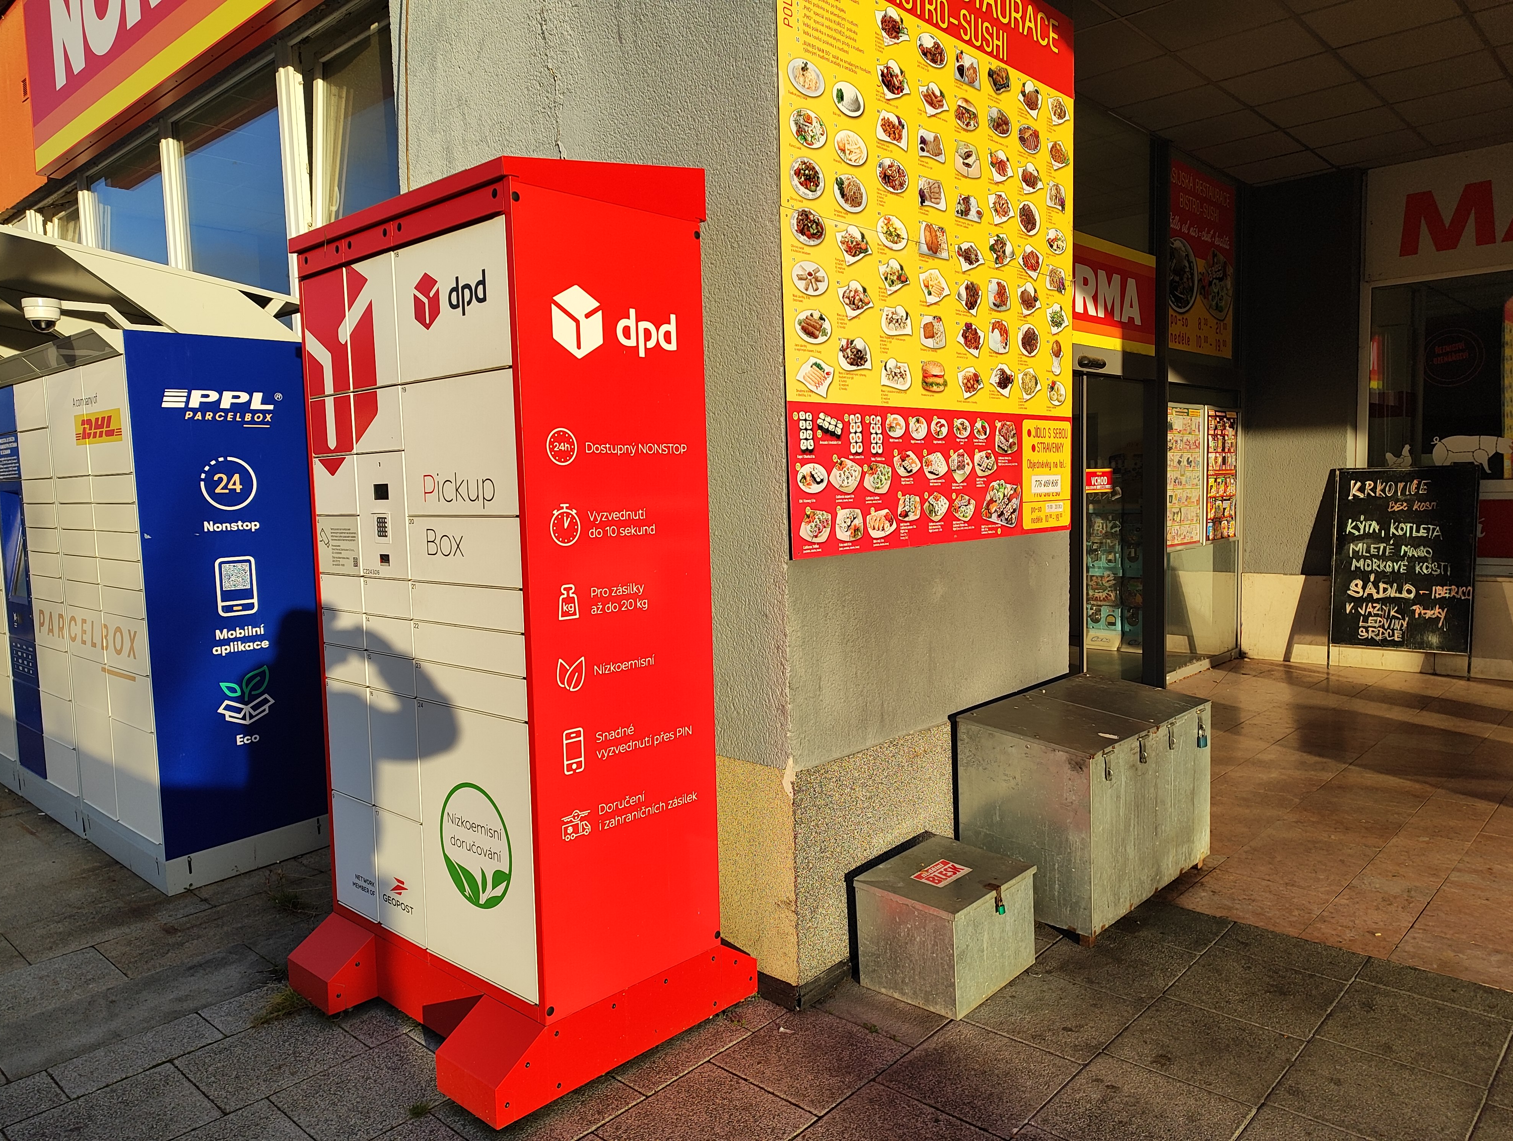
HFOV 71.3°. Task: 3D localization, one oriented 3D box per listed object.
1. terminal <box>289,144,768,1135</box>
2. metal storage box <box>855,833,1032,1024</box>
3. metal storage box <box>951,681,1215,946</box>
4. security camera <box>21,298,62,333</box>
[{"bbox_3d":[-0.748,0.091,3.124,1.132,2.379,0.919,3,7,42],"label":"terminal"},{"bbox_3d":[0.585,1.070,3.214,0.353,0.325,0.453,3,7,43],"label":"metal storage box"},{"bbox_3d":[1.205,0.819,3.822,0.908,0.669,0.505,-7,7,-44],"label":"metal storage box"},{"bbox_3d":[-2.512,-0.897,3.711,0.119,0.121,0.119,3,7,42],"label":"security camera"}]

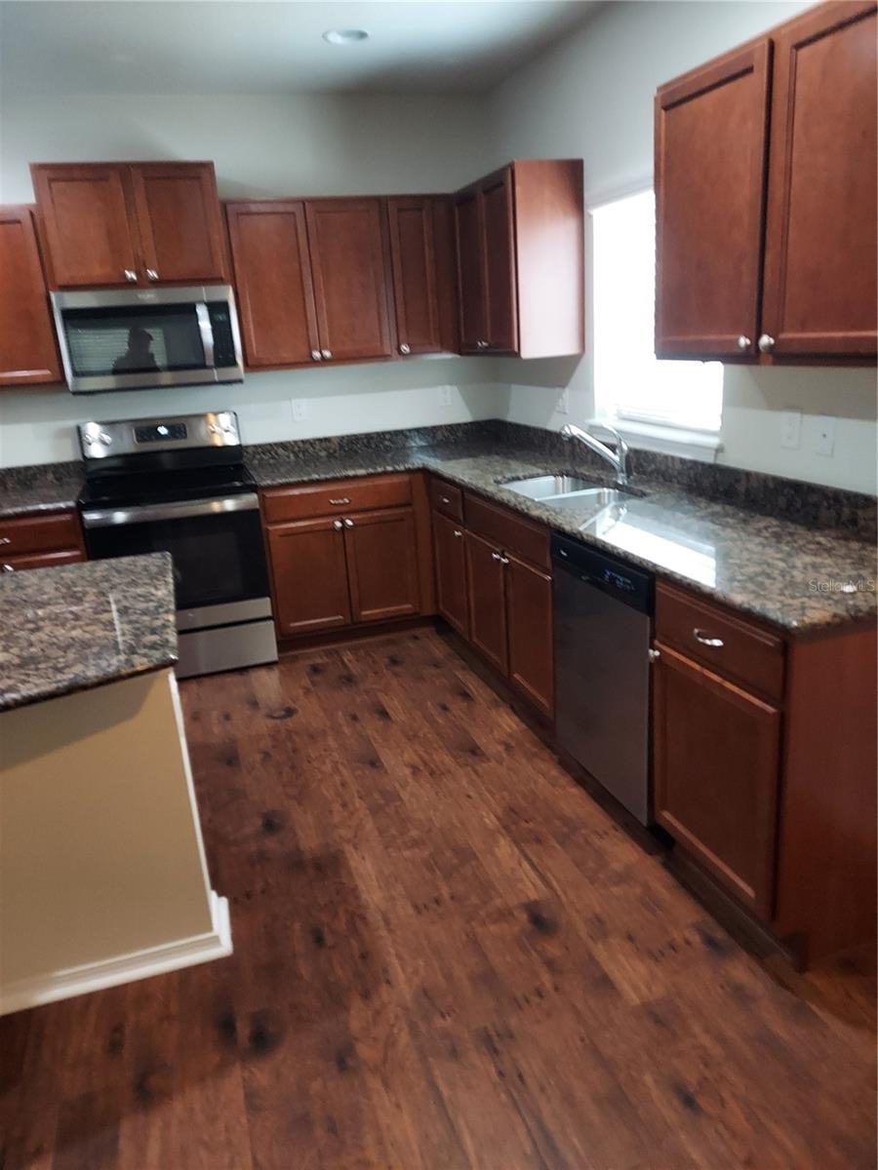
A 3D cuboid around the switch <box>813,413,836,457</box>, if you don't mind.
[{"bbox_3d":[1.107,-0.429,2.440,0.008,0.113,0.087,-9,17,-16],"label":"switch"}]

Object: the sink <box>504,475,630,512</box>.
[{"bbox_3d":[0.523,-0.258,3.301,0.395,0.200,0.690,-9,17,-16],"label":"sink"}]

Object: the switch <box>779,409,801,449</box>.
[{"bbox_3d":[1.063,-0.470,2.565,0.010,0.114,0.084,-9,17,-16],"label":"switch"}]

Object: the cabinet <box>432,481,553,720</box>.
[{"bbox_3d":[0.470,-0.050,3.684,0.625,0.790,1.400,-9,17,-16],"label":"cabinet"}]

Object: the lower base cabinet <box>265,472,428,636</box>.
[{"bbox_3d":[-0.513,-0.210,4.414,0.807,0.780,0.620,-9,17,-16],"label":"lower base cabinet"}]

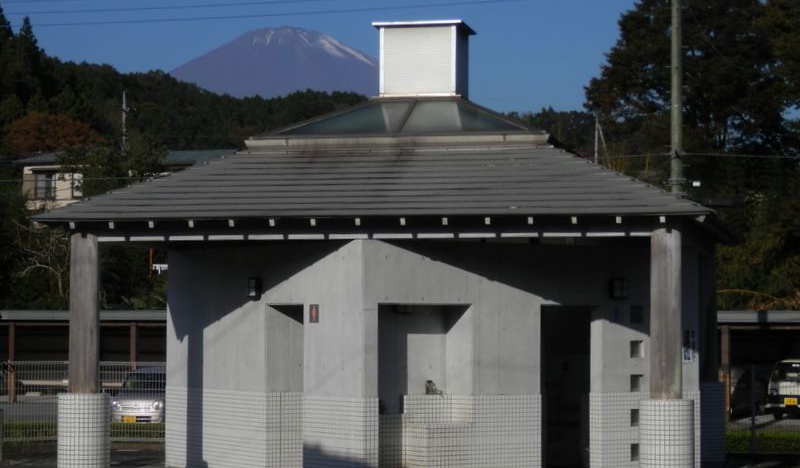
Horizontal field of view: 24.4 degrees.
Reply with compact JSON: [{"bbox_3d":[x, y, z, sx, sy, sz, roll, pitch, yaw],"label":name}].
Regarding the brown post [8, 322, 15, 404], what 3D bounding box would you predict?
[{"bbox_3d":[-12.807,4.233,61.167,0.160,2.706,0.160,-1,-3,29],"label":"brown post"}]

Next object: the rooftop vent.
[{"bbox_3d":[0.318,-2.103,23.128,1.110,0.940,1.110,-1,-3,12],"label":"rooftop vent"}]

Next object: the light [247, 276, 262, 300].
[{"bbox_3d":[-1.677,0.642,21.384,0.115,0.275,0.195,2,-3,-33],"label":"light"}]

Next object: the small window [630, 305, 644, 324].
[{"bbox_3d":[2.739,0.947,21.602,0.200,0.200,0.110,2,-3,-32],"label":"small window"}]

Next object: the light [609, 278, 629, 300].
[{"bbox_3d":[2.525,0.639,21.350,0.195,0.252,0.115,2,-3,-32],"label":"light"}]

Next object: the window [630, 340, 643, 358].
[{"bbox_3d":[2.737,1.351,21.581,0.200,0.200,0.110,2,-3,-32],"label":"window"}]

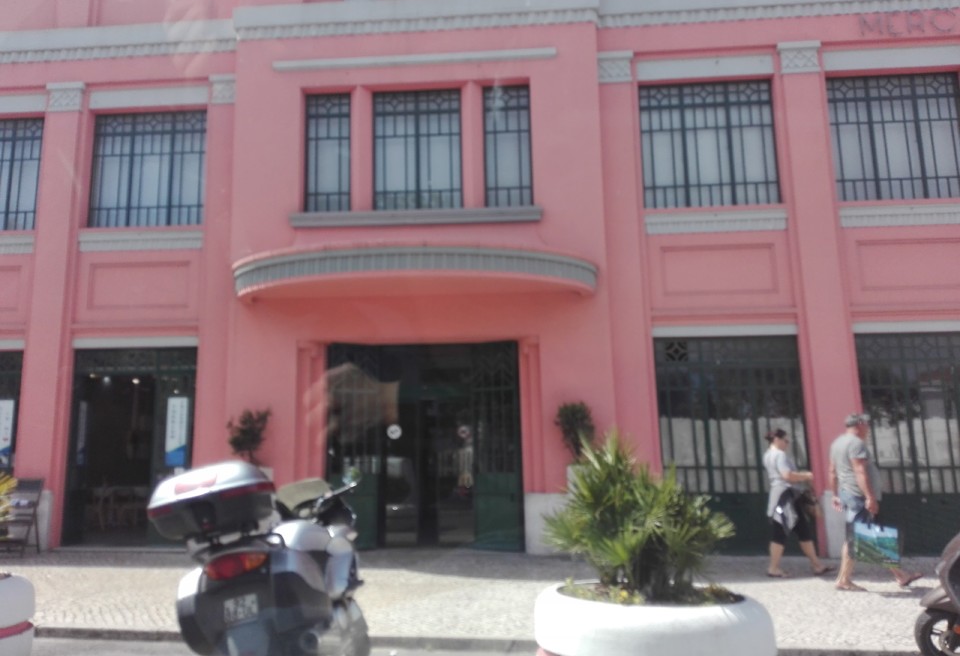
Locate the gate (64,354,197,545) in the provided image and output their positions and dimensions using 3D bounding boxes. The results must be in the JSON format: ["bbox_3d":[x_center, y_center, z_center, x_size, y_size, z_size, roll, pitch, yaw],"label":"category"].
[{"bbox_3d":[-4.925,1.661,10.644,1.860,2.771,0.150,-2,-9,4],"label":"gate"}]

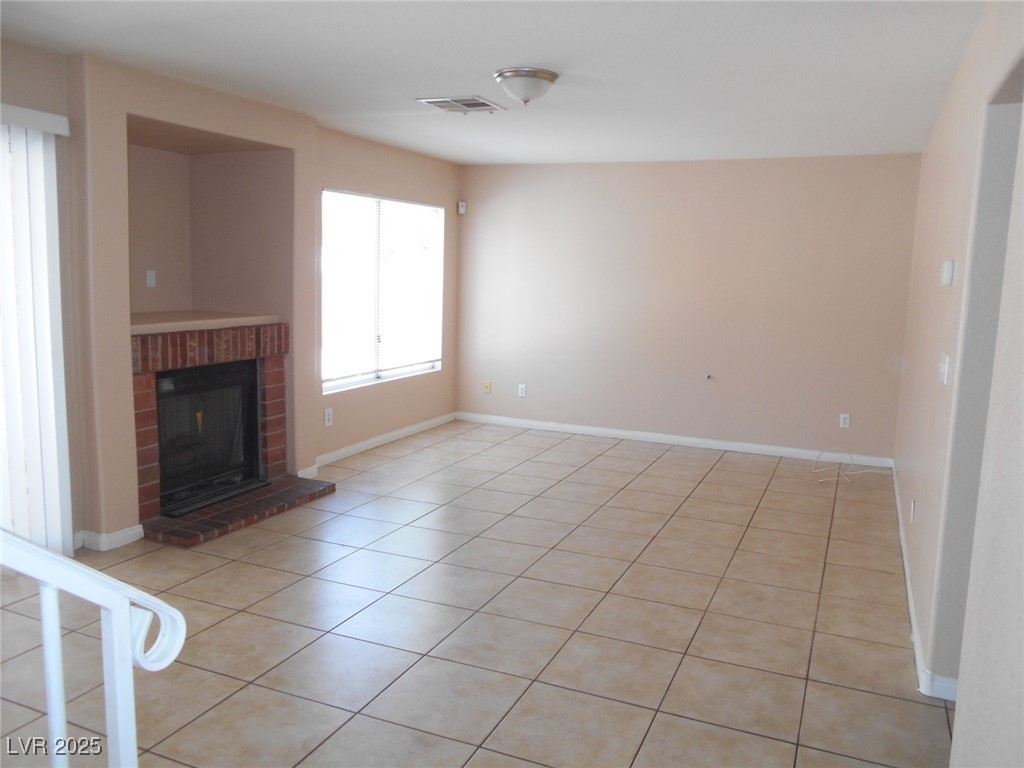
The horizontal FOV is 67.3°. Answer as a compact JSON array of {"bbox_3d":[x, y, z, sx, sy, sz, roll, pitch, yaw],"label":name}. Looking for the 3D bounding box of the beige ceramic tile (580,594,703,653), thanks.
[{"bbox_3d":[0.557,1.008,3.260,0.445,0.010,0.445,4,8,24],"label":"beige ceramic tile"}]

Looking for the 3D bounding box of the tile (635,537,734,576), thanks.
[{"bbox_3d":[0.933,0.922,4.107,0.450,0.010,0.450,5,8,24],"label":"tile"}]

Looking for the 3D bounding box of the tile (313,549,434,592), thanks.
[{"bbox_3d":[-0.681,0.924,3.829,0.450,0.010,0.450,5,8,24],"label":"tile"}]

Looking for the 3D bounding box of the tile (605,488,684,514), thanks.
[{"bbox_3d":[0.879,0.784,5.074,0.445,0.010,0.445,4,8,24],"label":"tile"}]

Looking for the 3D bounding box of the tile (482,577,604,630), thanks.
[{"bbox_3d":[0.146,0.977,3.441,0.445,0.010,0.445,4,8,24],"label":"tile"}]

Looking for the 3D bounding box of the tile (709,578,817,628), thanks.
[{"bbox_3d":[1.161,1.006,3.527,0.449,0.010,0.442,5,9,24],"label":"tile"}]

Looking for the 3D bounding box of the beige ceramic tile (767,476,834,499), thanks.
[{"bbox_3d":[2.109,0.759,5.588,0.450,0.012,0.450,4,8,24],"label":"beige ceramic tile"}]

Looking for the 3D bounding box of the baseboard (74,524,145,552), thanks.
[{"bbox_3d":[-2.154,0.818,4.110,0.160,0.090,0.330,4,8,24],"label":"baseboard"}]

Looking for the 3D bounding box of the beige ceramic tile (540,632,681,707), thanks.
[{"bbox_3d":[0.374,1.057,2.852,0.445,0.010,0.445,4,8,24],"label":"beige ceramic tile"}]

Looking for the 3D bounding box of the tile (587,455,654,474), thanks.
[{"bbox_3d":[0.840,0.659,6.079,0.450,0.010,0.450,5,8,24],"label":"tile"}]

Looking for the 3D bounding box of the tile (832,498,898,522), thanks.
[{"bbox_3d":[2.274,0.827,4.949,0.373,0.010,0.445,4,8,24],"label":"tile"}]

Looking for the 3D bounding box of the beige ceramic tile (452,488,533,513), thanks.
[{"bbox_3d":[-0.132,0.781,5.093,0.450,0.012,0.450,4,8,24],"label":"beige ceramic tile"}]

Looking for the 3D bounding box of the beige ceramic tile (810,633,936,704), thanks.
[{"bbox_3d":[1.390,1.086,2.945,0.450,0.010,0.450,5,8,24],"label":"beige ceramic tile"}]

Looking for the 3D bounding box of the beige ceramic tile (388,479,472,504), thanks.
[{"bbox_3d":[-0.537,0.739,5.208,0.445,0.010,0.445,4,8,24],"label":"beige ceramic tile"}]

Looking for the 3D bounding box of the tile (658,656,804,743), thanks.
[{"bbox_3d":[0.790,1.111,2.718,0.449,0.010,0.442,5,9,24],"label":"tile"}]

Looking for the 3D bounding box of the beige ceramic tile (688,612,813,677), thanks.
[{"bbox_3d":[0.975,1.059,3.122,0.449,0.010,0.442,5,9,24],"label":"beige ceramic tile"}]

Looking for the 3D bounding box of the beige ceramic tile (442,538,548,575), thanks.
[{"bbox_3d":[-0.082,0.907,4.056,0.450,0.010,0.450,5,8,24],"label":"beige ceramic tile"}]

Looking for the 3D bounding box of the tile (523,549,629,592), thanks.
[{"bbox_3d":[0.335,0.943,3.885,0.450,0.012,0.450,4,8,24],"label":"tile"}]

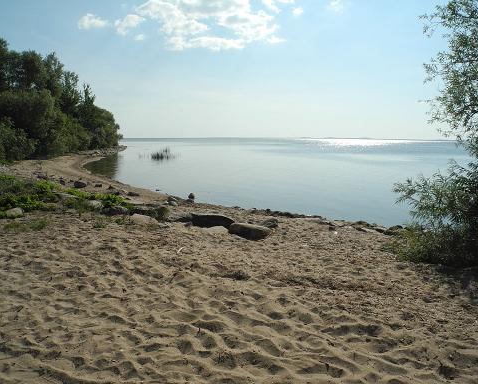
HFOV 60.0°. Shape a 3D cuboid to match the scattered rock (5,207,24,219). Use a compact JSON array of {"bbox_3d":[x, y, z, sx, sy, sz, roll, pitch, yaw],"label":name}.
[{"bbox_3d":[-5.246,0.479,9.675,0.411,0.214,0.329,0,7,0],"label":"scattered rock"}]

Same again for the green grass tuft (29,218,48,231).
[{"bbox_3d":[-3.984,0.643,8.227,0.348,0.196,0.313,0,7,0],"label":"green grass tuft"}]

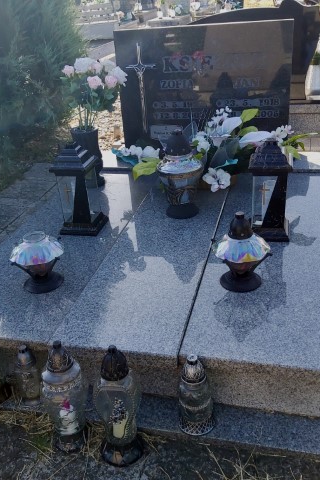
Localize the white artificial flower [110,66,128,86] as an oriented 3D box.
[{"bbox_3d":[-0.205,-0.826,2.428,0.092,0.080,0.090,-5,28,0],"label":"white artificial flower"}]

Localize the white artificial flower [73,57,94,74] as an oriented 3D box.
[{"bbox_3d":[-0.393,-0.897,2.472,0.110,0.085,0.100,-9,29,-6],"label":"white artificial flower"}]

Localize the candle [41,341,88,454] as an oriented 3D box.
[{"bbox_3d":[-0.268,0.441,1.350,0.118,0.375,0.118,-5,28,0],"label":"candle"}]

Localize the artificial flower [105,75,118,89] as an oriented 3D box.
[{"bbox_3d":[-0.249,-0.814,2.469,0.073,0.070,0.073,-8,28,-3],"label":"artificial flower"}]

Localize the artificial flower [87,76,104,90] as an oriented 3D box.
[{"bbox_3d":[-0.320,-0.777,2.386,0.080,0.068,0.075,-5,28,0],"label":"artificial flower"}]

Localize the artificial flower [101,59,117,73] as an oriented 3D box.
[{"bbox_3d":[-0.266,-0.902,2.486,0.085,0.070,0.080,-8,28,-3],"label":"artificial flower"}]

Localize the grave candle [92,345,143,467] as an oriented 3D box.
[{"bbox_3d":[-0.114,0.445,1.308,0.122,0.380,0.120,-5,28,0],"label":"grave candle"}]

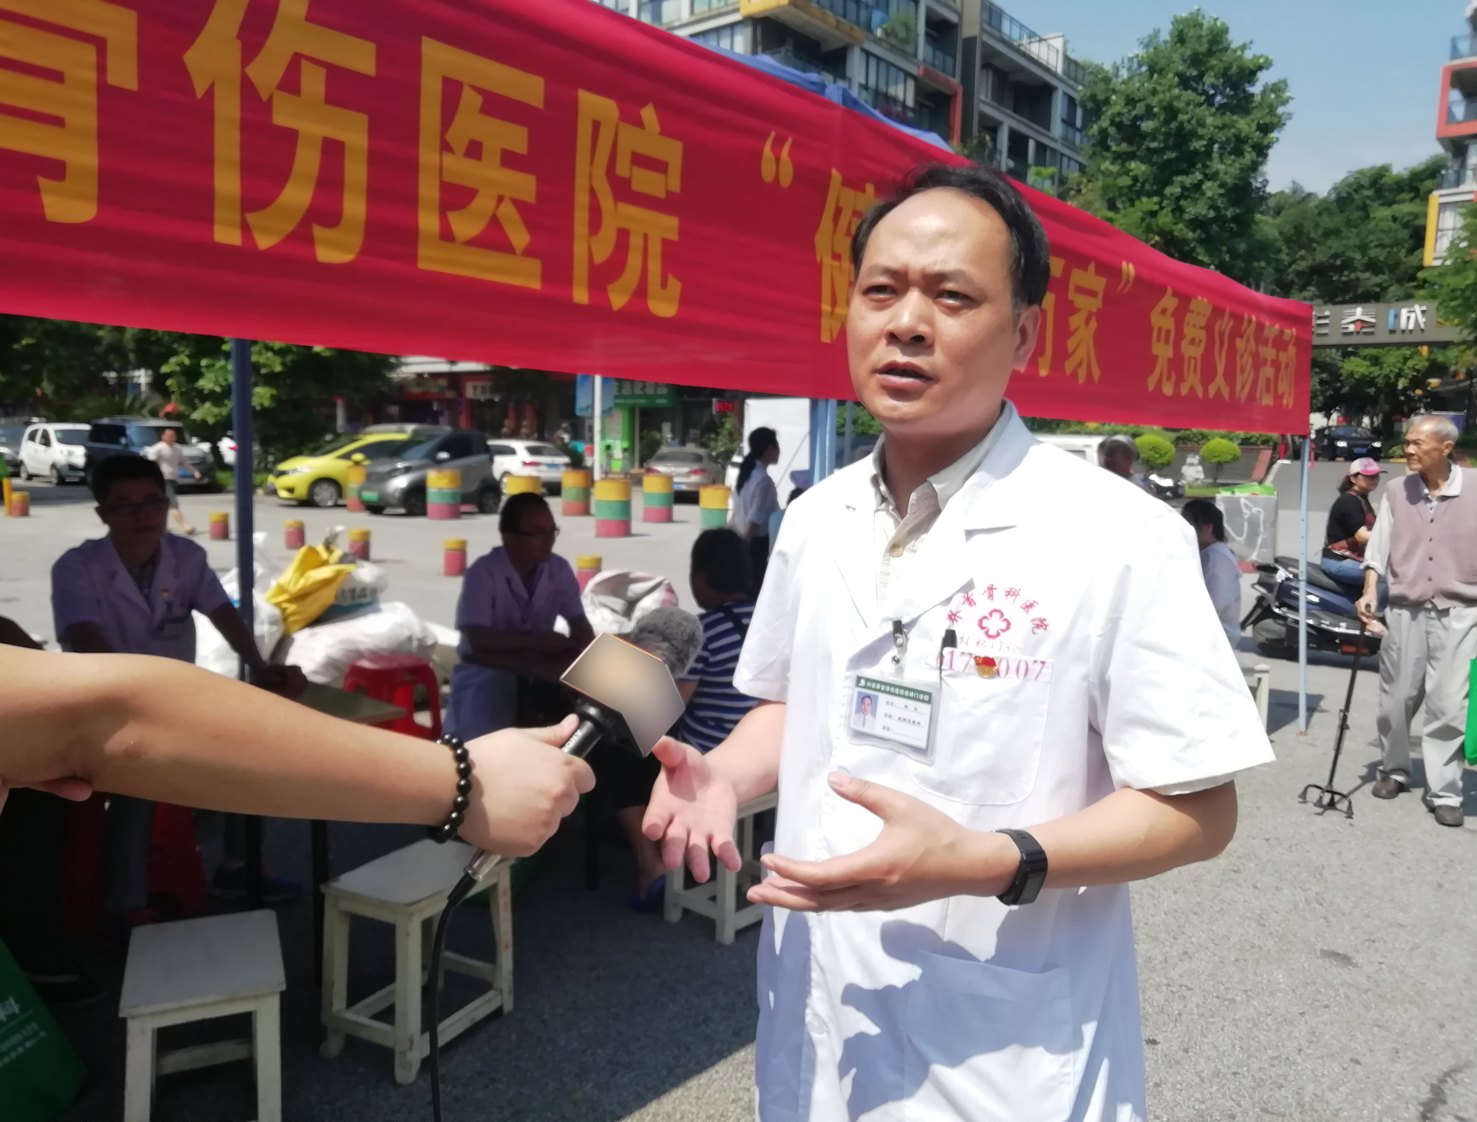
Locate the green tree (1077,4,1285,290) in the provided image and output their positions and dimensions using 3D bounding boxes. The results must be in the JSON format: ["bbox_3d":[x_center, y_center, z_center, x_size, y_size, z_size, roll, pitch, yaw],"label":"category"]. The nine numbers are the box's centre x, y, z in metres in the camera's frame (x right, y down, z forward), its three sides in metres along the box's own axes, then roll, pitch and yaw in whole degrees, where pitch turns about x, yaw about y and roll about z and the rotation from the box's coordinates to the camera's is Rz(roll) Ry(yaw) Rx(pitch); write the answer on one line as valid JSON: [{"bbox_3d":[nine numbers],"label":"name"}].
[{"bbox_3d":[15.650,-11.378,40.343,7.900,16.379,7.900,2,6,0],"label":"green tree"}]

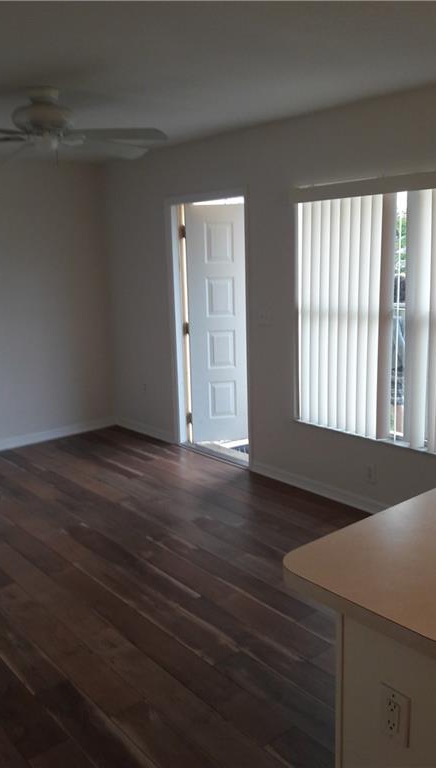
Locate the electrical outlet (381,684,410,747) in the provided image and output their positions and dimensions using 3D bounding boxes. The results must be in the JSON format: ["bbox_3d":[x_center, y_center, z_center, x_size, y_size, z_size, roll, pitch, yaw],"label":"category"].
[{"bbox_3d":[0.359,0.678,1.271,0.010,0.116,0.072,-11,15,-39],"label":"electrical outlet"}]

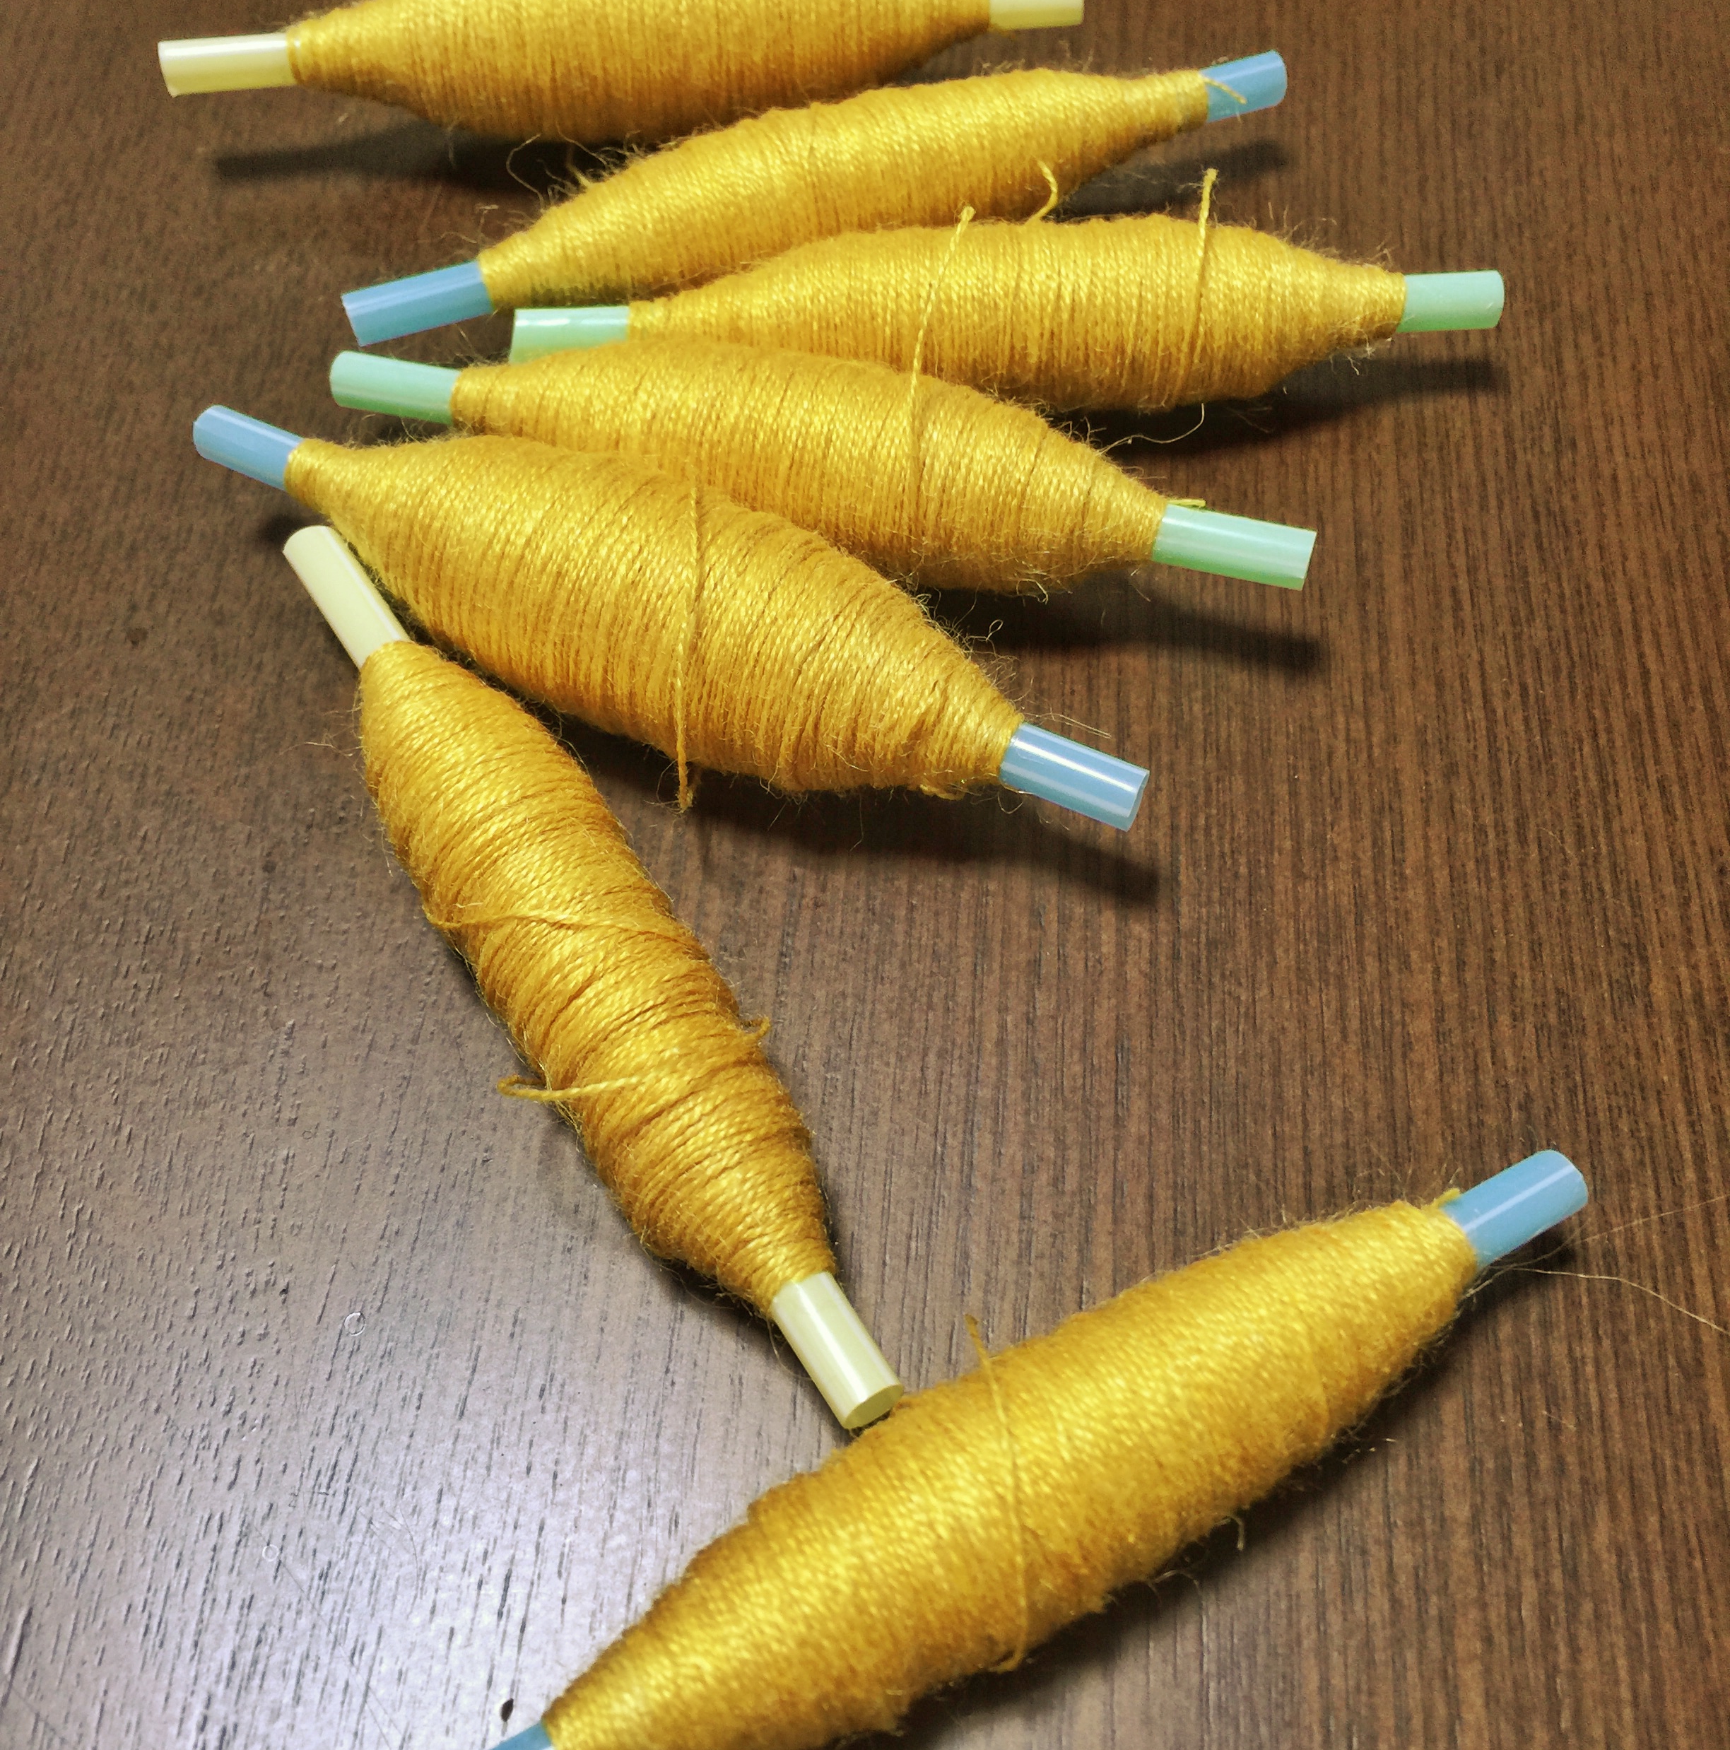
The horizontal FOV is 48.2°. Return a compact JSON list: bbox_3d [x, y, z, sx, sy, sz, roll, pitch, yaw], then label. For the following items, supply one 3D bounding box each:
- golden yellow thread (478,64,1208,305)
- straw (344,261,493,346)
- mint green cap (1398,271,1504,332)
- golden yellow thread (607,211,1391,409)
[{"bbox_3d":[-0.002,-0.086,0.243,0.094,0.020,0.020,-16,62,-4],"label":"golden yellow thread"},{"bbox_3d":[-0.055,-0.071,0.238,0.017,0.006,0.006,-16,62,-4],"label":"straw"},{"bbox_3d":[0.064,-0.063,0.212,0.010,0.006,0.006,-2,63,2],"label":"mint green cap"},{"bbox_3d":[0.016,-0.062,0.214,0.085,0.020,0.020,-2,63,2],"label":"golden yellow thread"}]

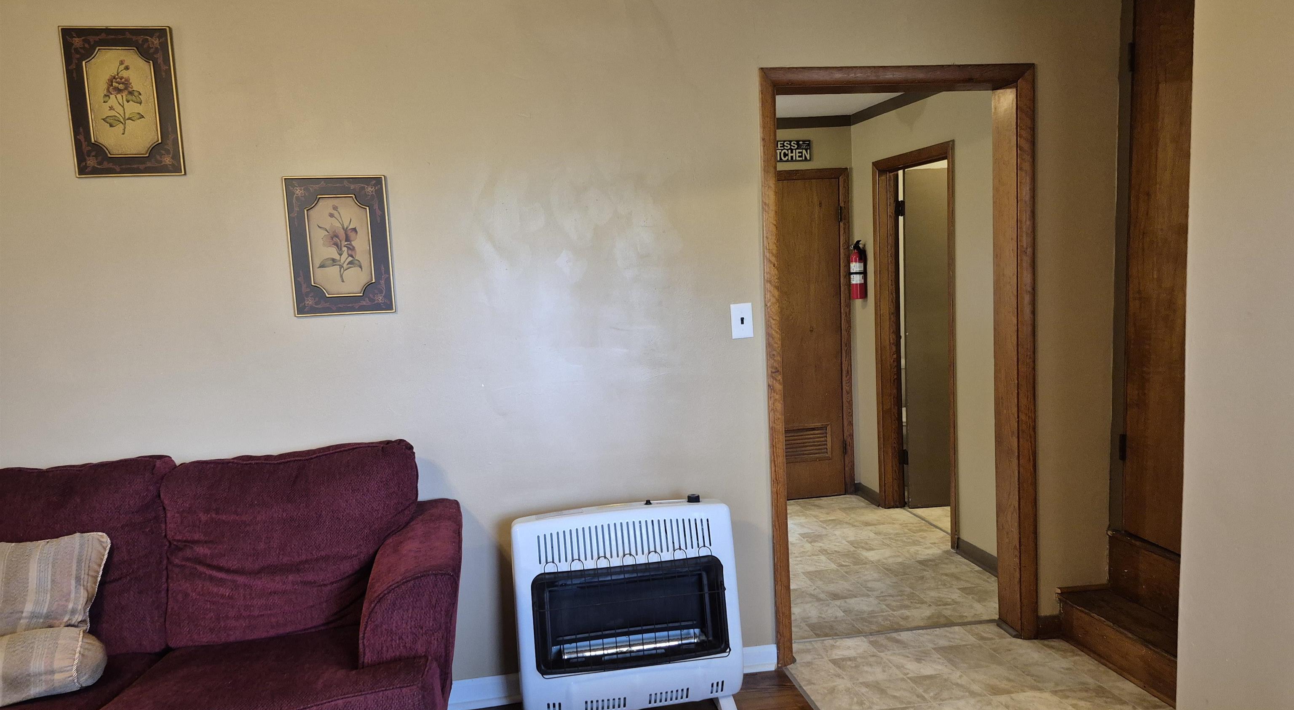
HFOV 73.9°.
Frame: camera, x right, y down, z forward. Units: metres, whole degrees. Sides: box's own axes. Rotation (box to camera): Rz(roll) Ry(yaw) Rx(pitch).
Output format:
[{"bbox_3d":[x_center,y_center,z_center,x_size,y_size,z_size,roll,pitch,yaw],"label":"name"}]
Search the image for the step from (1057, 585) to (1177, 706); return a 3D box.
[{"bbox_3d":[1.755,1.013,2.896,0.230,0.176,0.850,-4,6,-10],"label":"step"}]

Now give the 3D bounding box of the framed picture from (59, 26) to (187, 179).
[{"bbox_3d":[-1.527,-0.737,2.509,0.294,0.424,0.022,-4,6,-10],"label":"framed picture"}]

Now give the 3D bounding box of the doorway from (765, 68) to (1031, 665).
[{"bbox_3d":[0.905,0.046,3.108,1.017,2.089,0.170,-4,6,-10],"label":"doorway"}]

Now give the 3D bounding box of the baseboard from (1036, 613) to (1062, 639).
[{"bbox_3d":[1.522,1.026,3.237,0.093,0.090,0.015,-4,6,-10],"label":"baseboard"}]

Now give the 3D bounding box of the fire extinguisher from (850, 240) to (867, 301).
[{"bbox_3d":[1.210,-0.483,4.920,0.115,0.350,0.100,-4,6,-10],"label":"fire extinguisher"}]

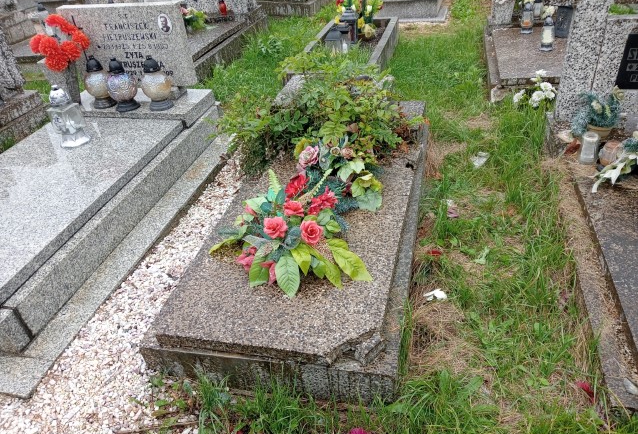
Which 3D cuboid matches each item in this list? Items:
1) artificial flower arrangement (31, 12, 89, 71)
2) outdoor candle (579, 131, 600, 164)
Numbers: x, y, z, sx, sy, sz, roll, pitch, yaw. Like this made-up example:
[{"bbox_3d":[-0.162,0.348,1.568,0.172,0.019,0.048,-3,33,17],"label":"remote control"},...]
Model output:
[{"bbox_3d":[-1.540,-1.035,3.064,0.343,0.297,0.251,4,34,12],"label":"artificial flower arrangement"},{"bbox_3d":[1.338,-0.341,2.557,0.085,0.145,0.085,4,35,13],"label":"outdoor candle"}]

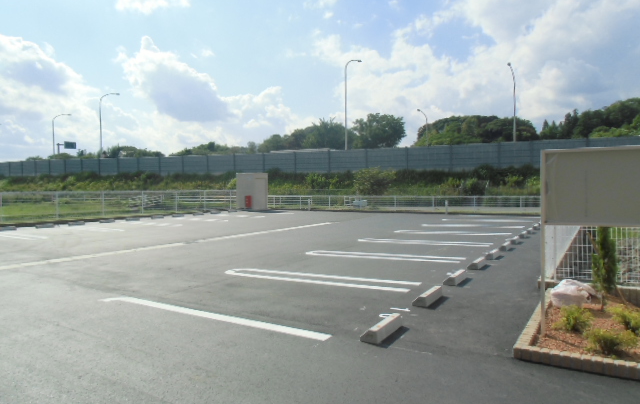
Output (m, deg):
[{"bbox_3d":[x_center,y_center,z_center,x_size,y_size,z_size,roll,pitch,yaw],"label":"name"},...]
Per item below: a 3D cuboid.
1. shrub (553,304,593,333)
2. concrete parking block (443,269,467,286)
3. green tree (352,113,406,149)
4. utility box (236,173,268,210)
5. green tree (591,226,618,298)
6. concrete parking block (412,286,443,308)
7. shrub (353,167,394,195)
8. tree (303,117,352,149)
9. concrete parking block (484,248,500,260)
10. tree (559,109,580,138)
[{"bbox_3d":[2.283,0.997,3.983,0.359,0.270,0.370,-1,1,0],"label":"shrub"},{"bbox_3d":[1.946,1.076,6.347,0.180,0.117,0.588,0,2,32],"label":"concrete parking block"},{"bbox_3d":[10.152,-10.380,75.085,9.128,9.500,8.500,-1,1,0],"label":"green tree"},{"bbox_3d":[-4.499,-0.671,29.794,1.540,2.370,1.460,0,2,32],"label":"utility box"},{"bbox_3d":[3.123,0.482,4.849,0.270,1.120,0.270,-1,2,0],"label":"green tree"},{"bbox_3d":[1.327,1.154,5.421,0.175,0.120,0.600,-1,1,32],"label":"concrete parking block"},{"bbox_3d":[3.970,-1.414,32.533,3.000,2.300,2.700,-1,2,0],"label":"shrub"},{"bbox_3d":[1.459,-9.919,82.162,9.000,11.400,9.000,-1,2,0],"label":"tree"},{"bbox_3d":[3.381,1.026,8.692,0.175,0.120,0.600,-1,1,32],"label":"concrete parking block"},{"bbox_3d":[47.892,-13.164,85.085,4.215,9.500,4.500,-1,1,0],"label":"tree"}]

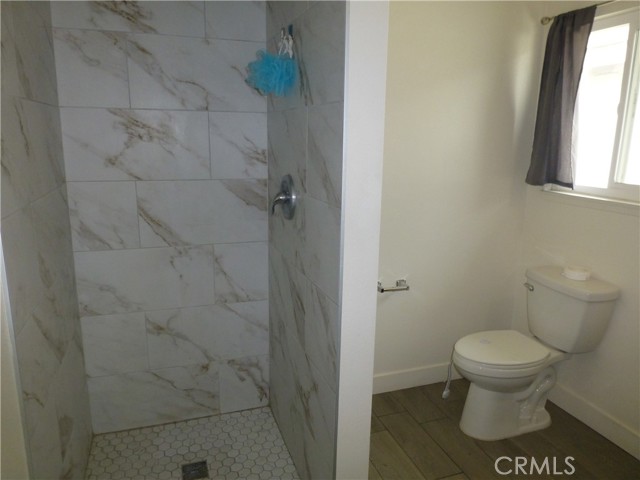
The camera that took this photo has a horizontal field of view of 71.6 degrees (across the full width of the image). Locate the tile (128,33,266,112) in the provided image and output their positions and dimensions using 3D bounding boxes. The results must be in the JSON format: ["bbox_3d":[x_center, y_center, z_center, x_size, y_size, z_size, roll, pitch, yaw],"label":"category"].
[{"bbox_3d":[-0.533,-0.732,1.986,0.593,0.305,0.012,-3,12,-18],"label":"tile"}]

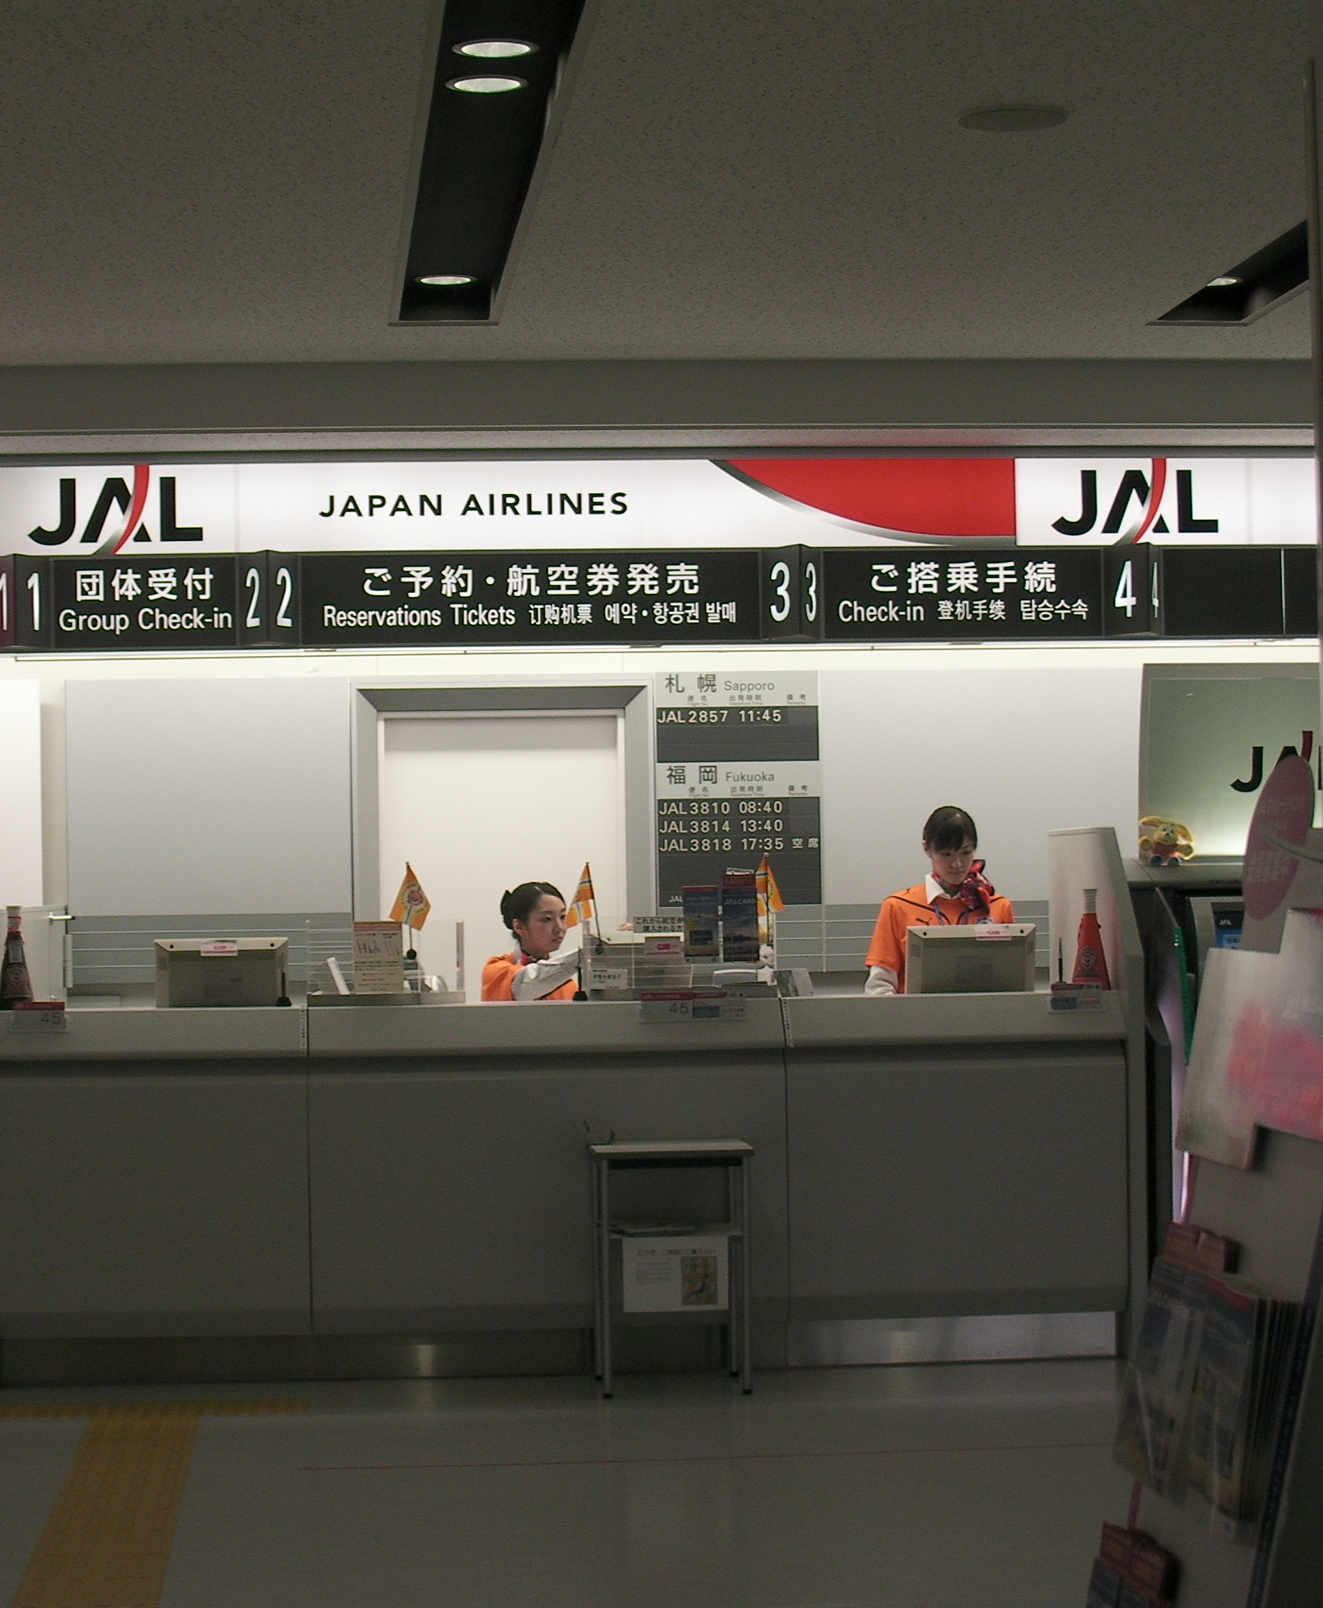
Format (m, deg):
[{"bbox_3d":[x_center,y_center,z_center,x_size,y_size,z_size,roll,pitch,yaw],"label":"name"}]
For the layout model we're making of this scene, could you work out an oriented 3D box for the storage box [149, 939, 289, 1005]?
[{"bbox_3d":[-1.329,0.575,11.220,0.405,0.340,0.180,-1,-1,-5],"label":"storage box"}]

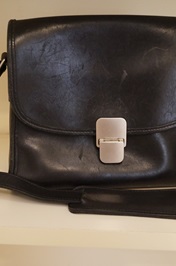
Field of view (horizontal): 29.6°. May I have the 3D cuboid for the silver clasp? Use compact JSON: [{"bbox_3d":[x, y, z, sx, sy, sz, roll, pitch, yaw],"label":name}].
[{"bbox_3d":[0.027,0.009,0.380,0.035,0.052,0.010,0,6,1],"label":"silver clasp"}]

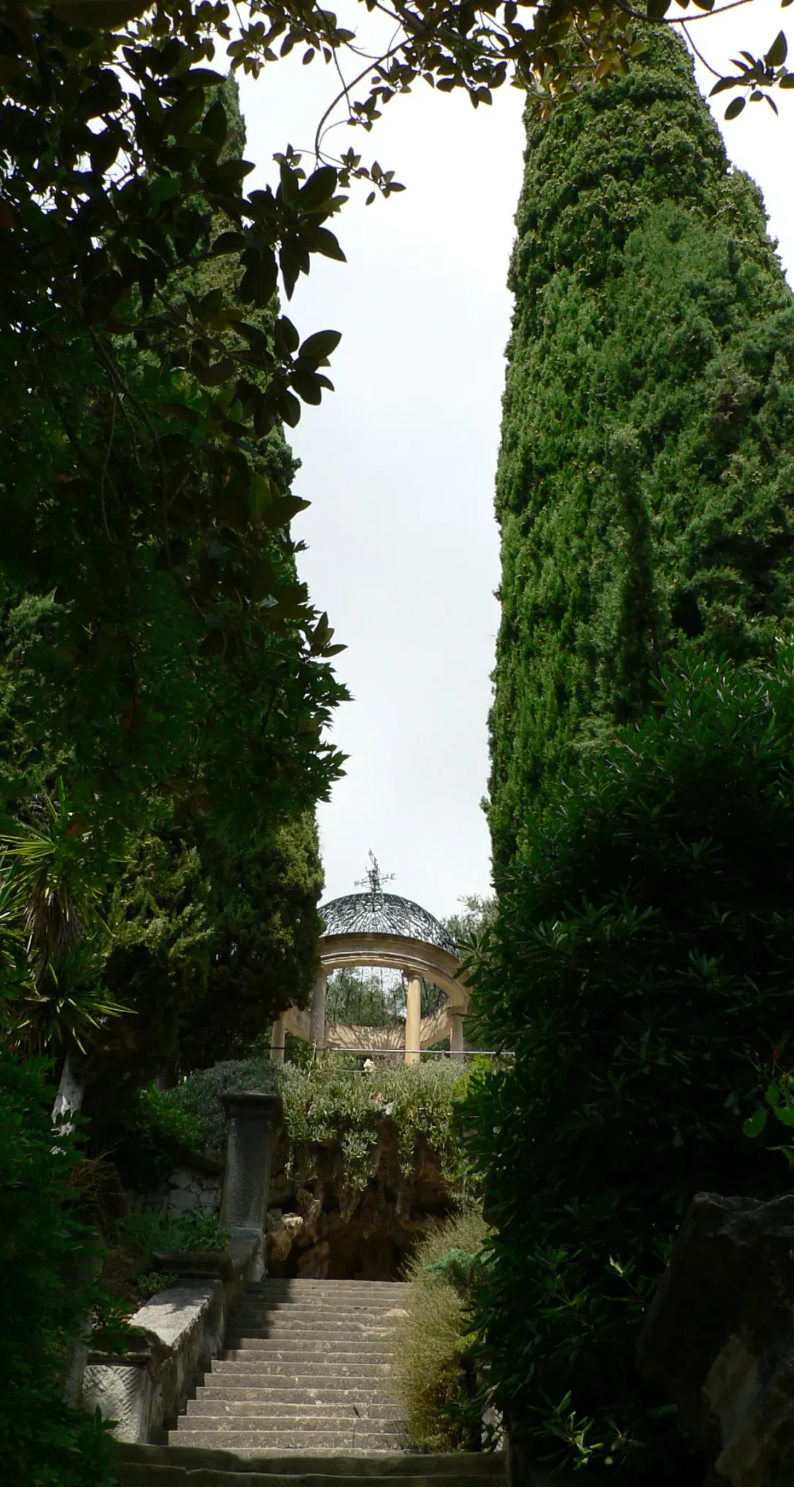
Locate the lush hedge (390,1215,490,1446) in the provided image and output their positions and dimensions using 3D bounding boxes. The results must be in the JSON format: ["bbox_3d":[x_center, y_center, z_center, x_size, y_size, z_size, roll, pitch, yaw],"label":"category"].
[{"bbox_3d":[0.294,3.794,9.637,0.680,1.500,0.950,2,-38,0],"label":"lush hedge"}]

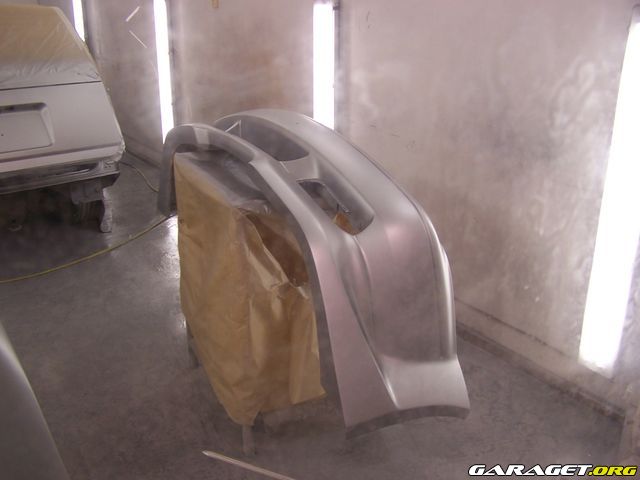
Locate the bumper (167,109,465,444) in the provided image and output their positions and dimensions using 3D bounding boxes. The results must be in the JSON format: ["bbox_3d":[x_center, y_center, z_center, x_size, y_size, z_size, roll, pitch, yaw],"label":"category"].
[{"bbox_3d":[-0.117,-0.110,2.385,0.440,0.625,1.751,-6,22,-26],"label":"bumper"}]

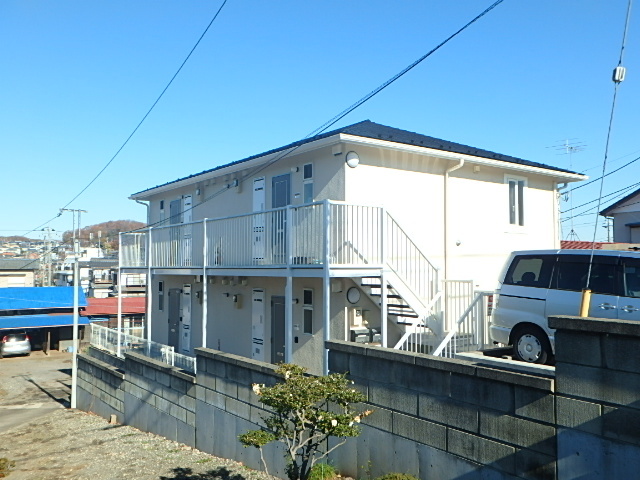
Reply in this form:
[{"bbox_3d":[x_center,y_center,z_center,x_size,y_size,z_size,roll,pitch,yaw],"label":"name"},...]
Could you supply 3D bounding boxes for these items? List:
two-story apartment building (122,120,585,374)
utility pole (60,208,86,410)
[{"bbox_3d":[0.124,0.147,17.862,9.430,7.279,12.420,2,-3,-37],"label":"two-story apartment building"},{"bbox_3d":[-5.537,1.542,13.008,0.550,4.530,0.160,0,-3,0],"label":"utility pole"}]

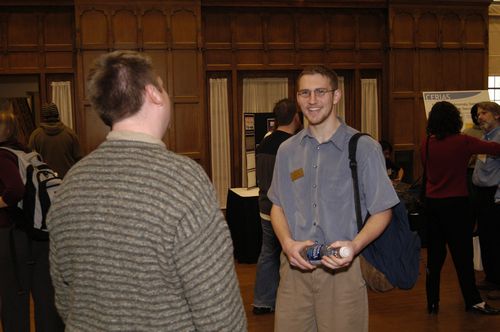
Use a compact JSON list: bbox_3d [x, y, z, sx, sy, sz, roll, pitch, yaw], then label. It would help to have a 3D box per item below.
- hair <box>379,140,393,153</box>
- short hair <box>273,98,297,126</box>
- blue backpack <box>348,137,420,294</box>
[{"bbox_3d":[1.628,-0.225,7.000,0.170,0.170,0.190,0,5,12],"label":"hair"},{"bbox_3d":[0.294,-0.438,4.750,0.180,0.210,0.210,1,6,30],"label":"short hair"},{"bbox_3d":[0.577,0.200,2.500,0.330,0.620,0.250,1,5,25],"label":"blue backpack"}]

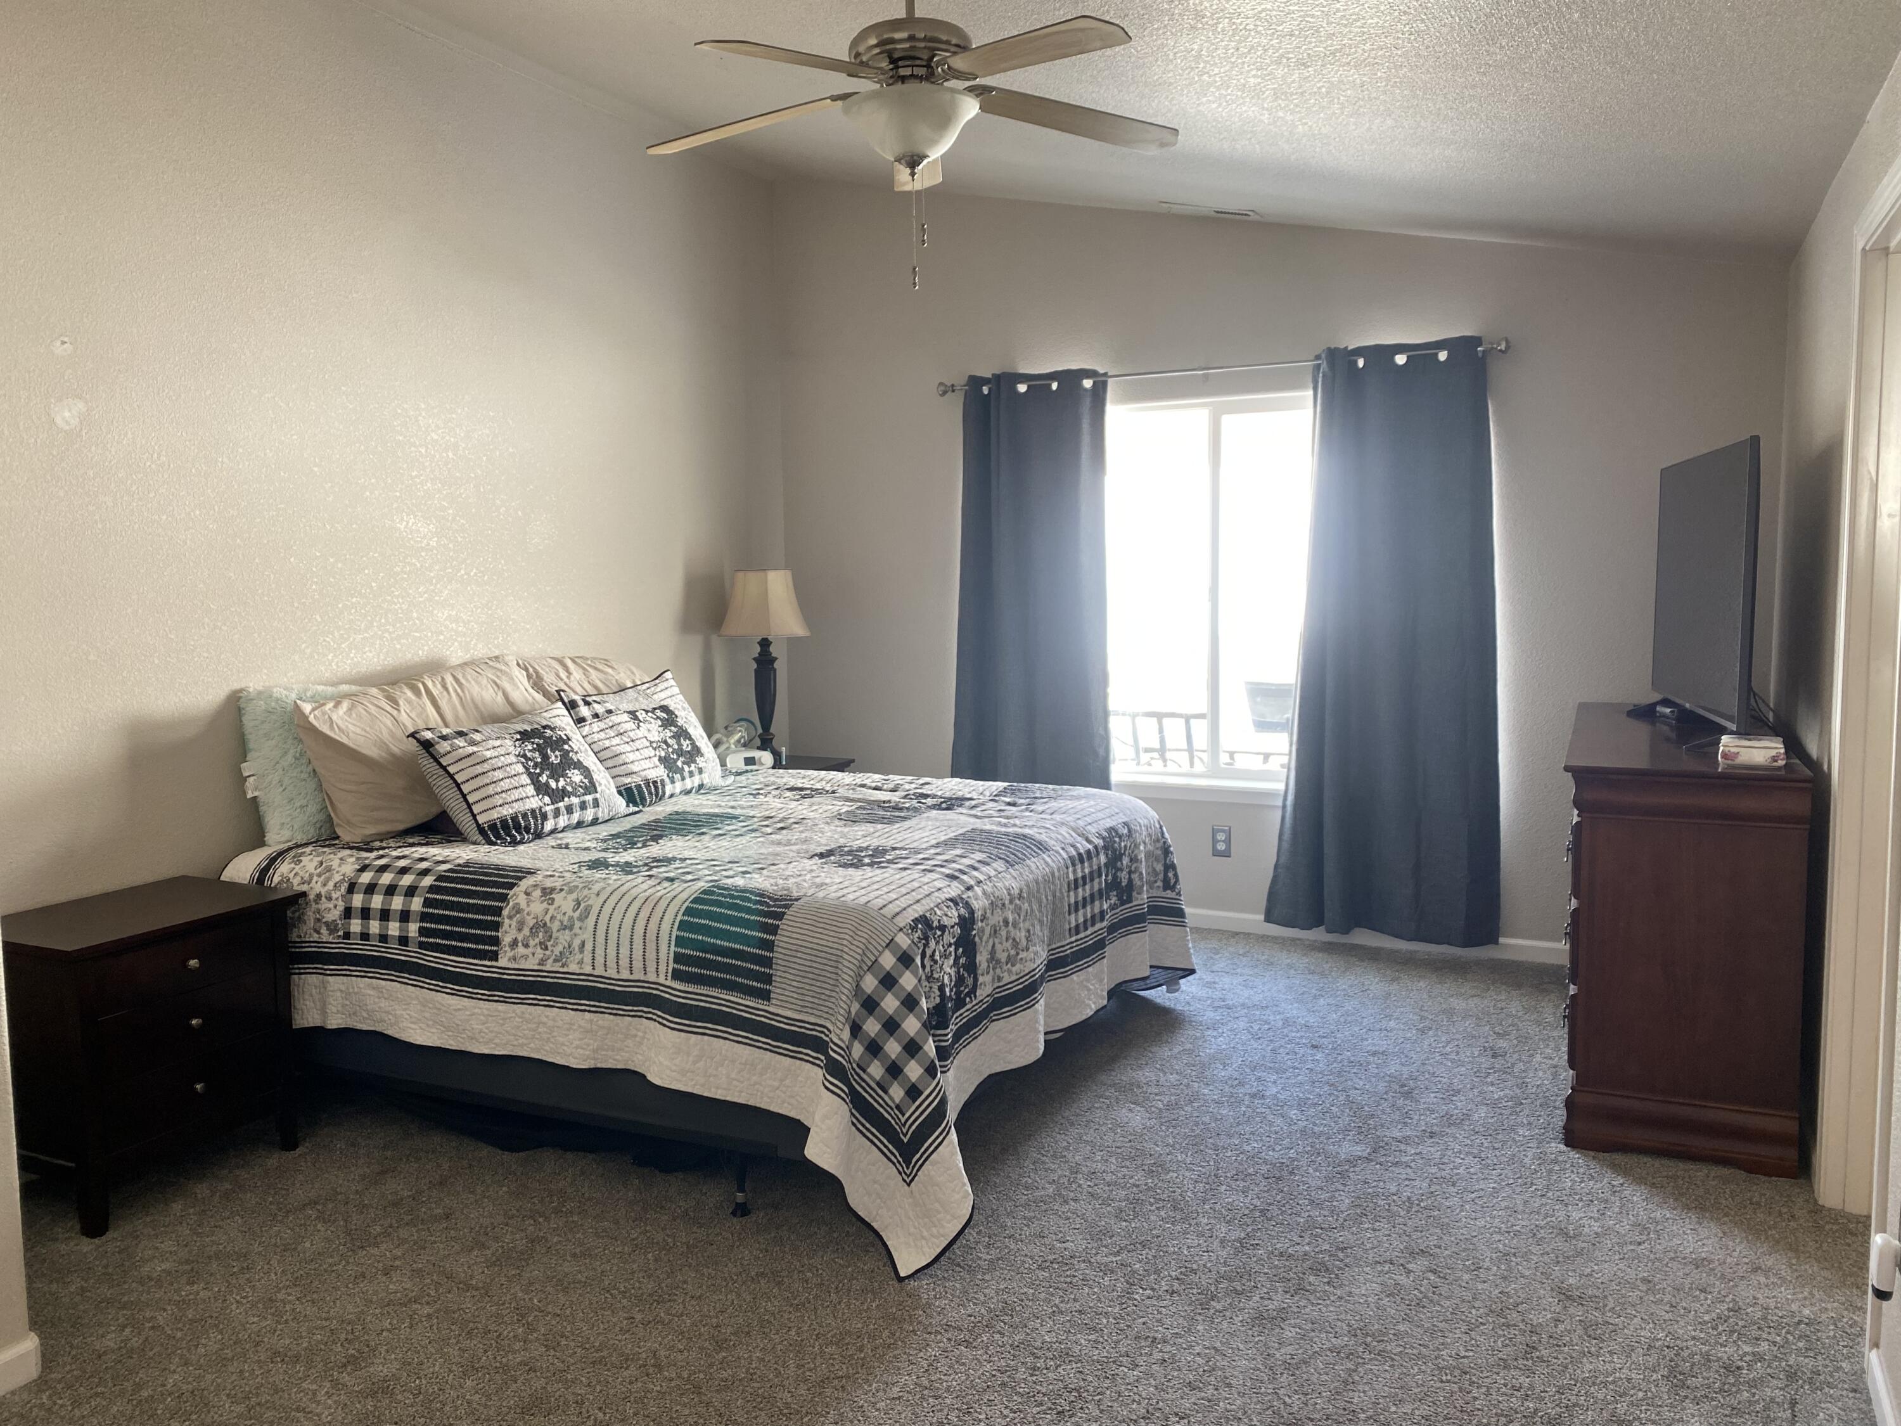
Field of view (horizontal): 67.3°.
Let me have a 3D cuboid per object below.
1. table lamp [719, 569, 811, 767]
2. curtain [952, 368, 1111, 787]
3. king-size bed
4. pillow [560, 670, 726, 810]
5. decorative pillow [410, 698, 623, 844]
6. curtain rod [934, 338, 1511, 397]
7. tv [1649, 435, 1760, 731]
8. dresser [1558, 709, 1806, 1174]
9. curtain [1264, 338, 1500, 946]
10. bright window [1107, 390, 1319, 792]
[{"bbox_3d":[-0.745,-0.178,5.772,0.410,0.800,0.410,-1,6,0],"label":"table lamp"},{"bbox_3d":[0.300,-0.281,5.713,0.720,2.110,0.120,2,6,26],"label":"curtain"},{"bbox_3d":[-0.593,0.665,4.247,2.126,0.705,2.078,2,6,26],"label":"king-size bed"},{"bbox_3d":[-1.011,0.088,4.674,0.150,0.410,0.580,-41,-12,24],"label":"pillow"},{"bbox_3d":[-1.259,0.159,4.163,0.160,0.410,0.590,-41,-12,24],"label":"decorative pillow"},{"bbox_3d":[0.917,-1.276,5.304,2.170,0.050,0.090,2,6,26],"label":"curtain rod"},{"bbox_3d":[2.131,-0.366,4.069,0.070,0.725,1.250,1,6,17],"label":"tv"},{"bbox_3d":[2.046,0.524,4.064,0.529,0.927,1.649,2,6,26],"label":"dresser"},{"bbox_3d":[1.541,-0.243,5.115,0.820,2.110,0.120,2,6,26],"label":"curtain"},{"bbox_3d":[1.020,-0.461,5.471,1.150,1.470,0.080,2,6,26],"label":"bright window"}]

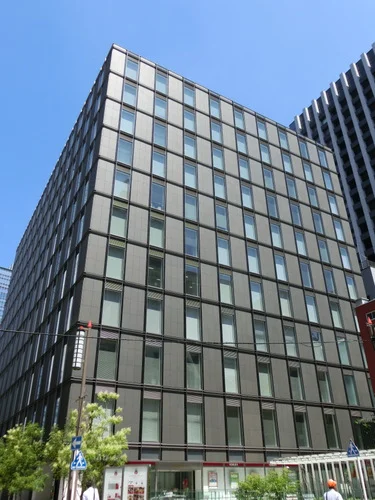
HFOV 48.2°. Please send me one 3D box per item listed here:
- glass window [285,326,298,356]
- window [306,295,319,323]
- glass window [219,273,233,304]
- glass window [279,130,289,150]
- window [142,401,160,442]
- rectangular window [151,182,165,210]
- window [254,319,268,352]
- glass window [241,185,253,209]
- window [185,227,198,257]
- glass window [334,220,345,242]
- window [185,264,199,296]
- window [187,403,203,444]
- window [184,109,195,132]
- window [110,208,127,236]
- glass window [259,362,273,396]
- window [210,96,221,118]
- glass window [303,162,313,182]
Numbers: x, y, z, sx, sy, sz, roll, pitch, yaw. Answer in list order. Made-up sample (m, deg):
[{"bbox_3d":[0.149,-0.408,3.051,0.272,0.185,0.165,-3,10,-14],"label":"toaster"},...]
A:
[{"bbox_3d":[9.764,8.696,39.985,1.320,2.900,0.150,15,-33,-26],"label":"glass window"},{"bbox_3d":[12.563,6.033,42.305,1.382,2.800,0.150,15,-33,-26],"label":"window"},{"bbox_3d":[3.546,3.577,38.093,1.280,2.860,0.150,15,-33,-26],"label":"glass window"},{"bbox_3d":[12.530,-14.116,54.179,1.280,2.860,0.150,15,-33,-26],"label":"glass window"},{"bbox_3d":[-2.465,11.764,29.015,1.382,2.800,0.150,15,-33,-26],"label":"window"},{"bbox_3d":[-2.767,-5.011,39.257,1.300,2.850,0.150,15,-33,-26],"label":"rectangular window"},{"bbox_3d":[6.659,7.839,38.379,1.320,2.900,0.150,15,-33,-26],"label":"window"},{"bbox_3d":[6.579,-5.946,46.467,1.380,2.800,0.180,15,-33,-26],"label":"glass window"},{"bbox_3d":[0.392,-0.774,38.997,1.300,2.850,0.150,15,-33,-26],"label":"window"},{"bbox_3d":[18.505,-2.211,50.969,1.382,2.800,0.150,15,-33,-26],"label":"glass window"},{"bbox_3d":[0.427,2.723,37.455,1.380,2.800,0.180,15,-33,-26],"label":"window"},{"bbox_3d":[0.541,12.825,31.306,1.370,2.850,0.150,15,-33,-26],"label":"window"},{"bbox_3d":[0.277,-14.058,45.989,1.280,2.860,0.150,15,-33,-26],"label":"window"},{"bbox_3d":[-5.822,-2.412,35.651,1.370,2.850,0.150,15,-33,-26],"label":"window"},{"bbox_3d":[6.782,11.223,36.554,1.300,2.850,0.150,15,-33,-26],"label":"glass window"},{"bbox_3d":[3.311,-16.651,49.489,1.280,2.860,0.150,15,-33,-26],"label":"window"},{"bbox_3d":[15.643,-9.833,53.806,1.280,2.860,0.150,15,-33,-26],"label":"glass window"}]

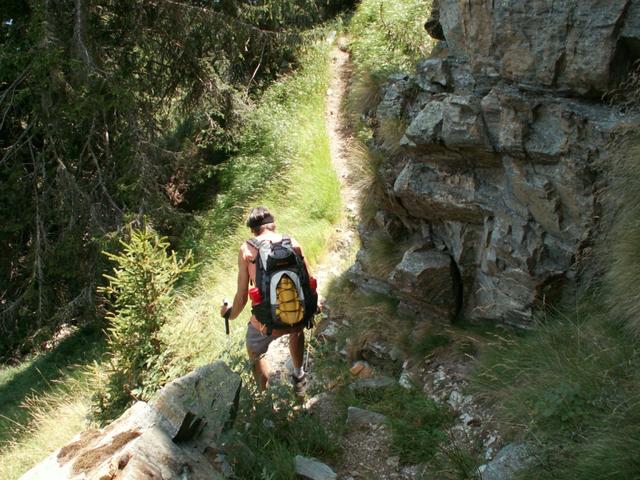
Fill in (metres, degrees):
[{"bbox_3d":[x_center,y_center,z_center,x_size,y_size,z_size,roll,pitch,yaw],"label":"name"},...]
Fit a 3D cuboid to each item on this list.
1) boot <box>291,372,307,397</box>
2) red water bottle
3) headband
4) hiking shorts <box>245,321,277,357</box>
[{"bbox_3d":[-0.171,1.150,5.150,0.110,0.150,0.290,2,9,3],"label":"boot"},{"bbox_3d":[-0.424,0.408,4.360,0.080,0.200,0.080,-8,13,2],"label":"red water bottle"},{"bbox_3d":[-0.400,-0.133,4.420,0.165,0.075,0.190,-13,7,-18],"label":"headband"},{"bbox_3d":[-0.346,0.675,4.620,0.380,0.380,0.280,-2,14,-1],"label":"hiking shorts"}]

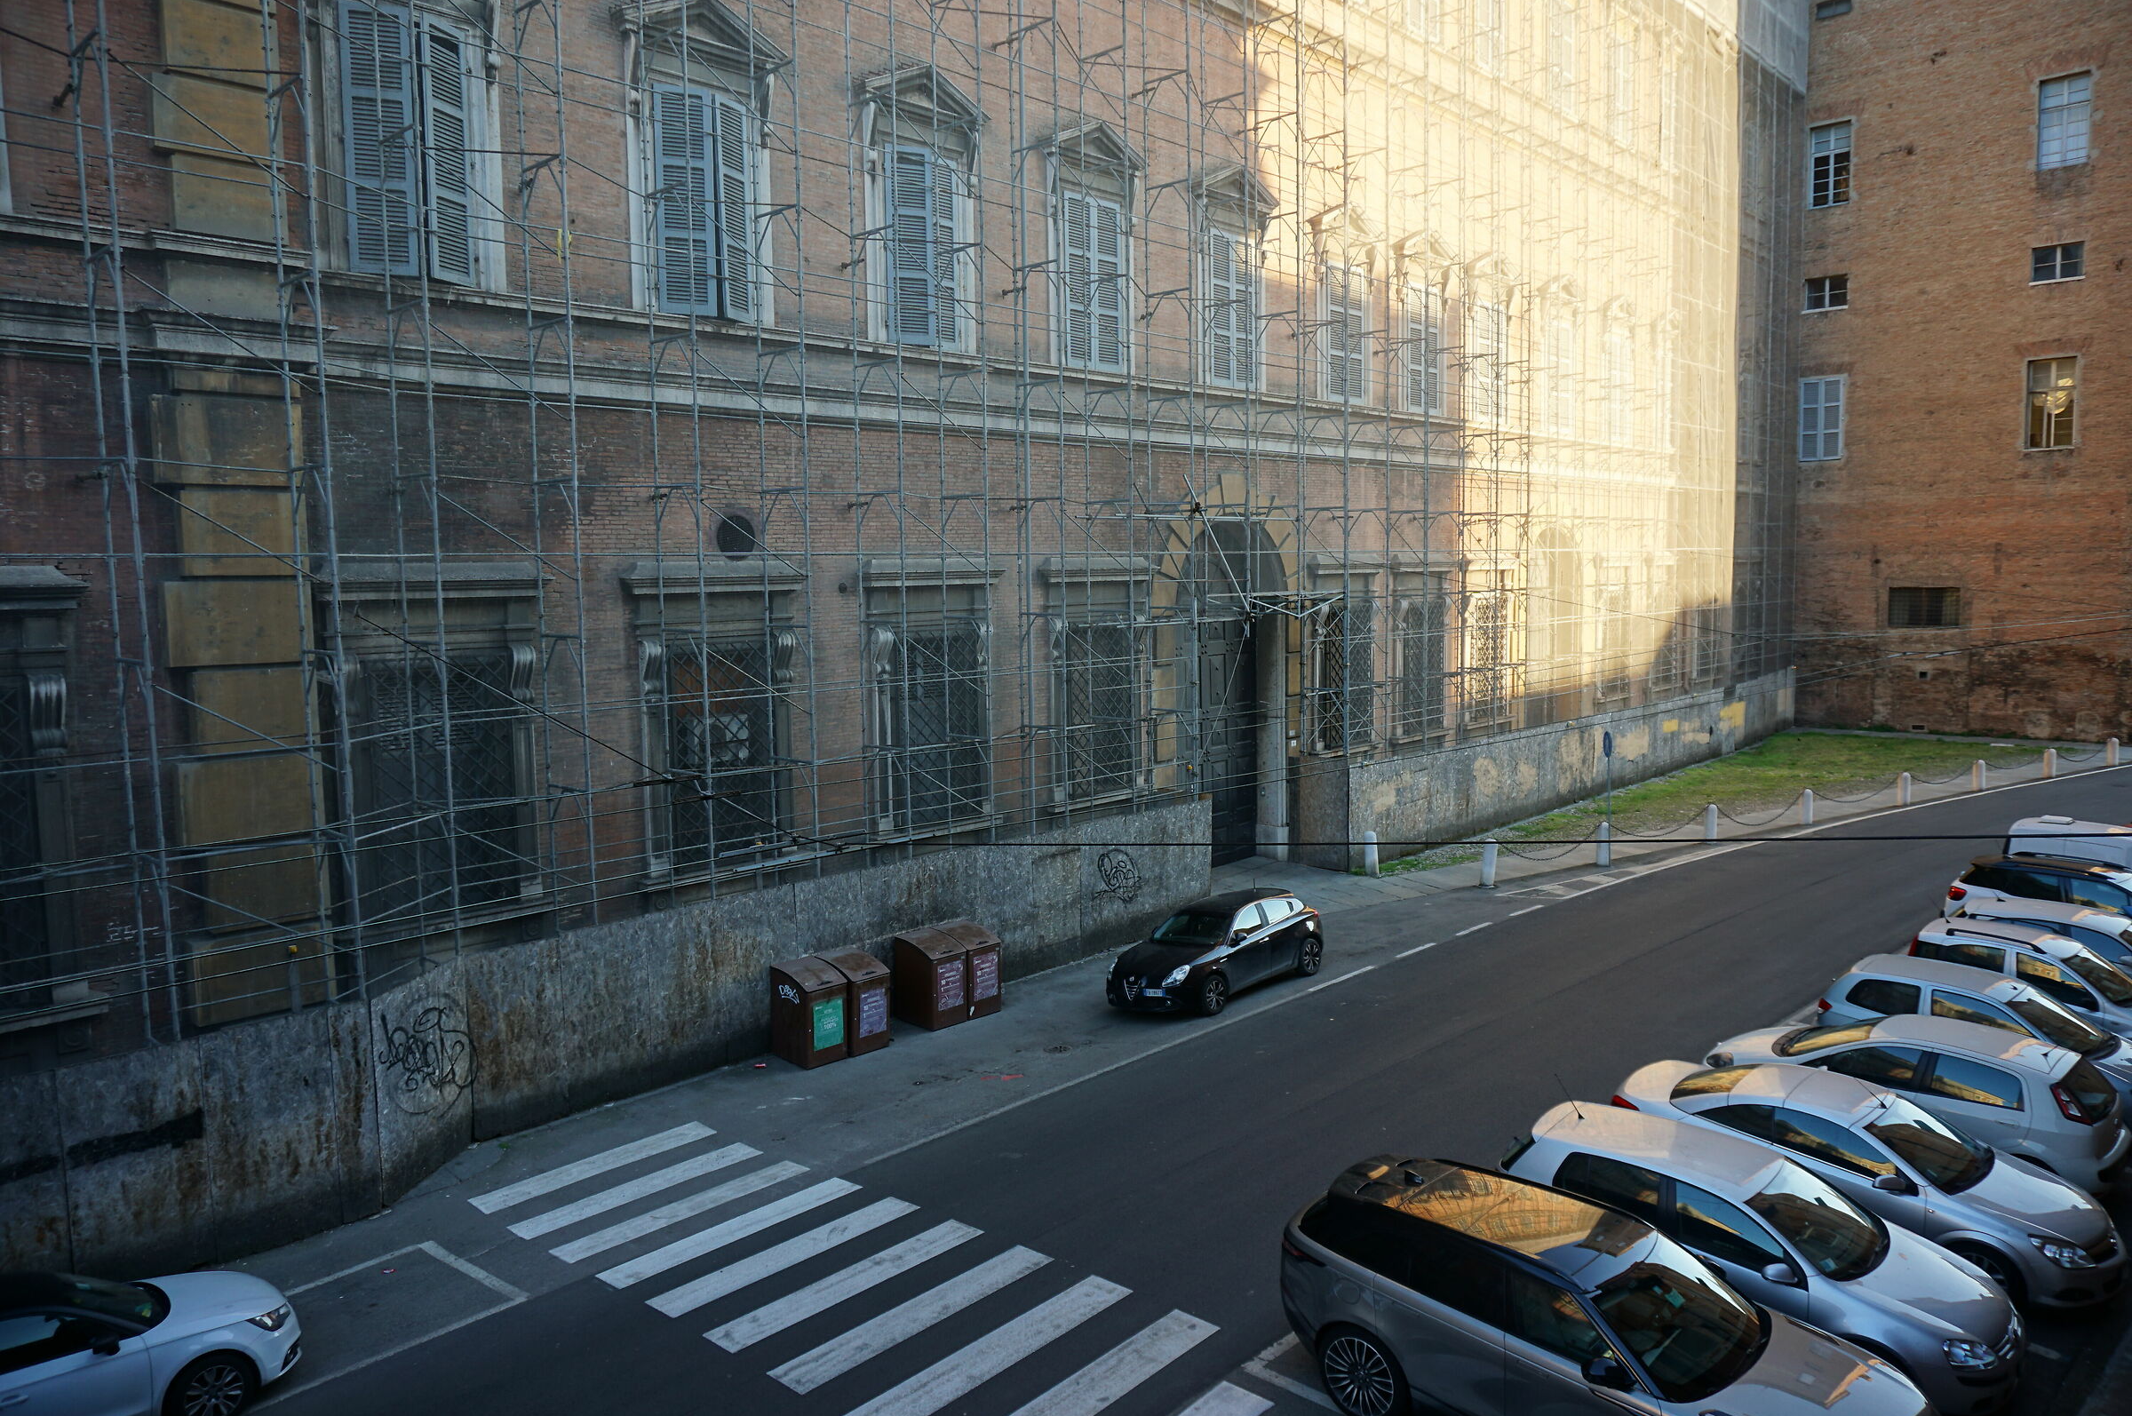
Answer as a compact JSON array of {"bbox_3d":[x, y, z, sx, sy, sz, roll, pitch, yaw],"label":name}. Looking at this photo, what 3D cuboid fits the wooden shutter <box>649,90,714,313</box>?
[{"bbox_3d":[-5.485,-7.311,20.538,0.810,3.200,0.050,-3,6,-22],"label":"wooden shutter"}]

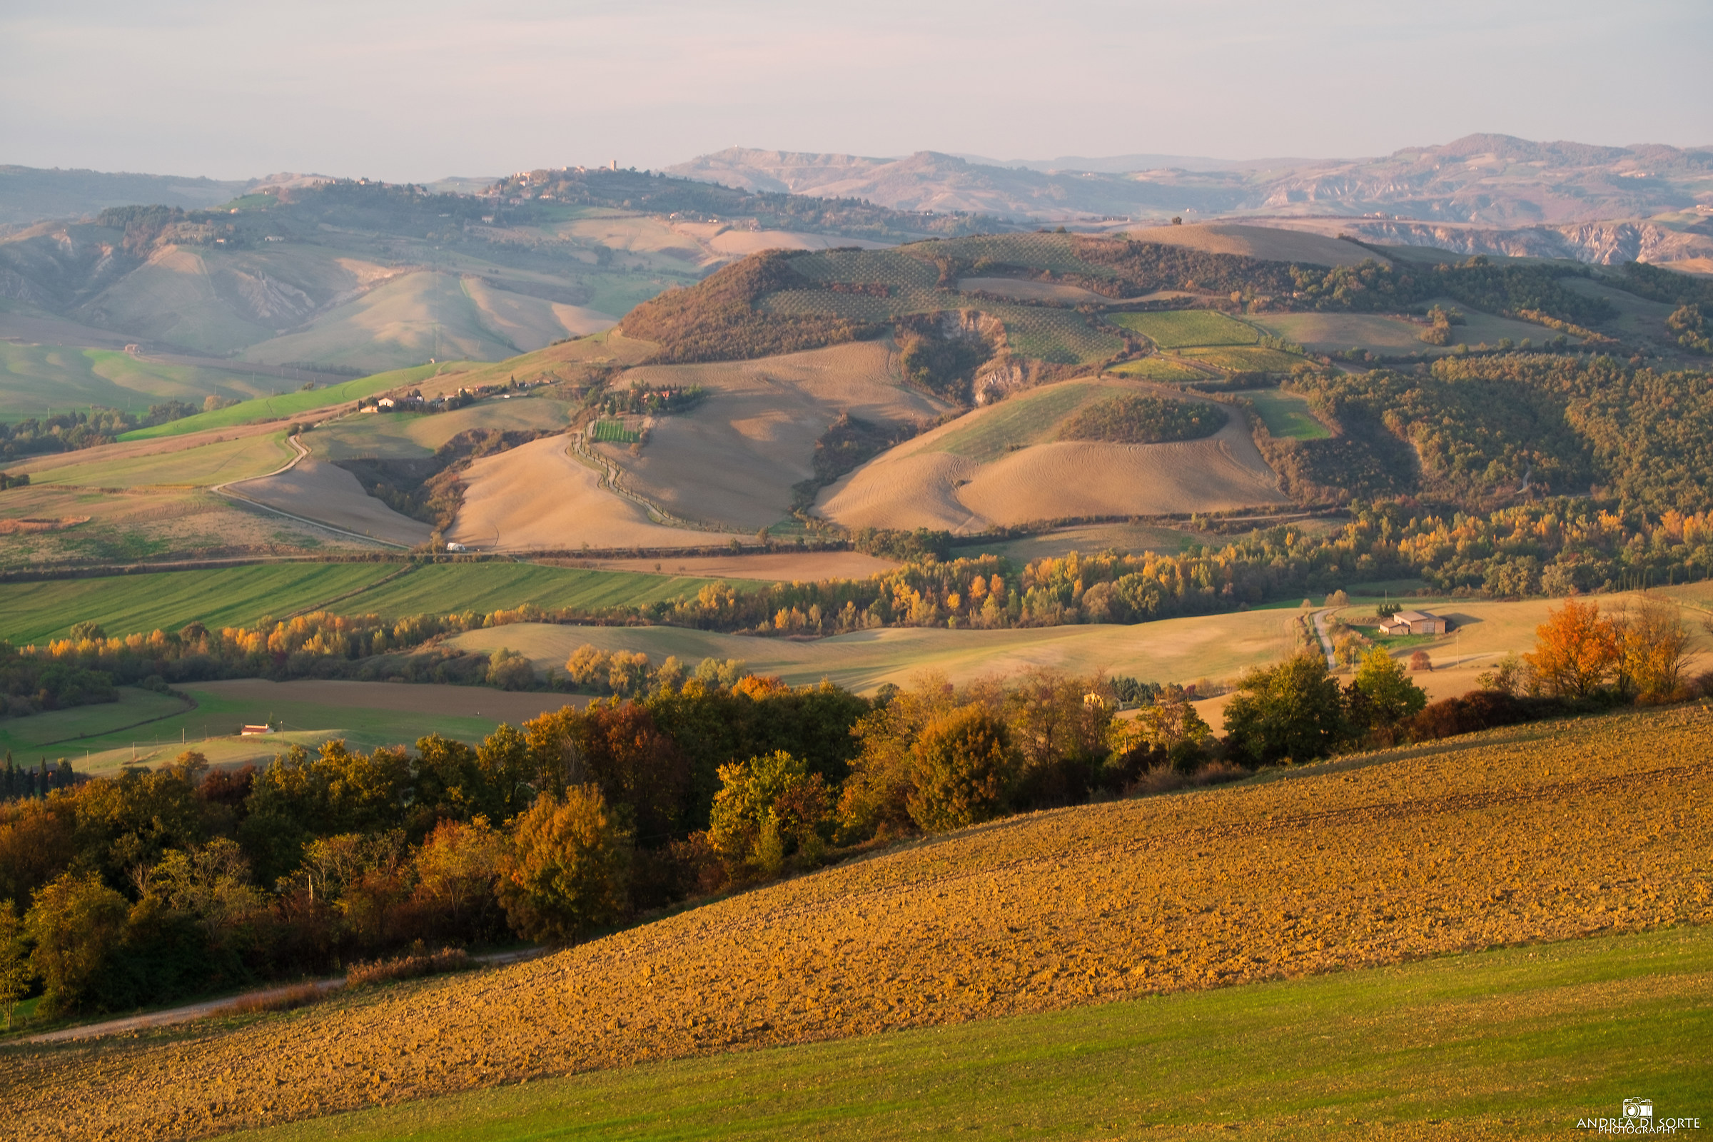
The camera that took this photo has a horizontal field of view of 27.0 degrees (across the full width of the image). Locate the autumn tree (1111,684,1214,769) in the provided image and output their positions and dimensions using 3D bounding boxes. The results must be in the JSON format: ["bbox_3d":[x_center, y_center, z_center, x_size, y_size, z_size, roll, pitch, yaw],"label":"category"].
[{"bbox_3d":[17.819,9.123,207.000,5.746,4.748,5.458,0,6,0],"label":"autumn tree"}]

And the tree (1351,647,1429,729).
[{"bbox_3d":[32.586,7.155,218.000,4.743,4.875,4.506,0,6,0],"label":"tree"}]

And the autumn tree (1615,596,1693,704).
[{"bbox_3d":[52.894,5.156,237.000,5.245,6.995,4.983,0,6,0],"label":"autumn tree"}]

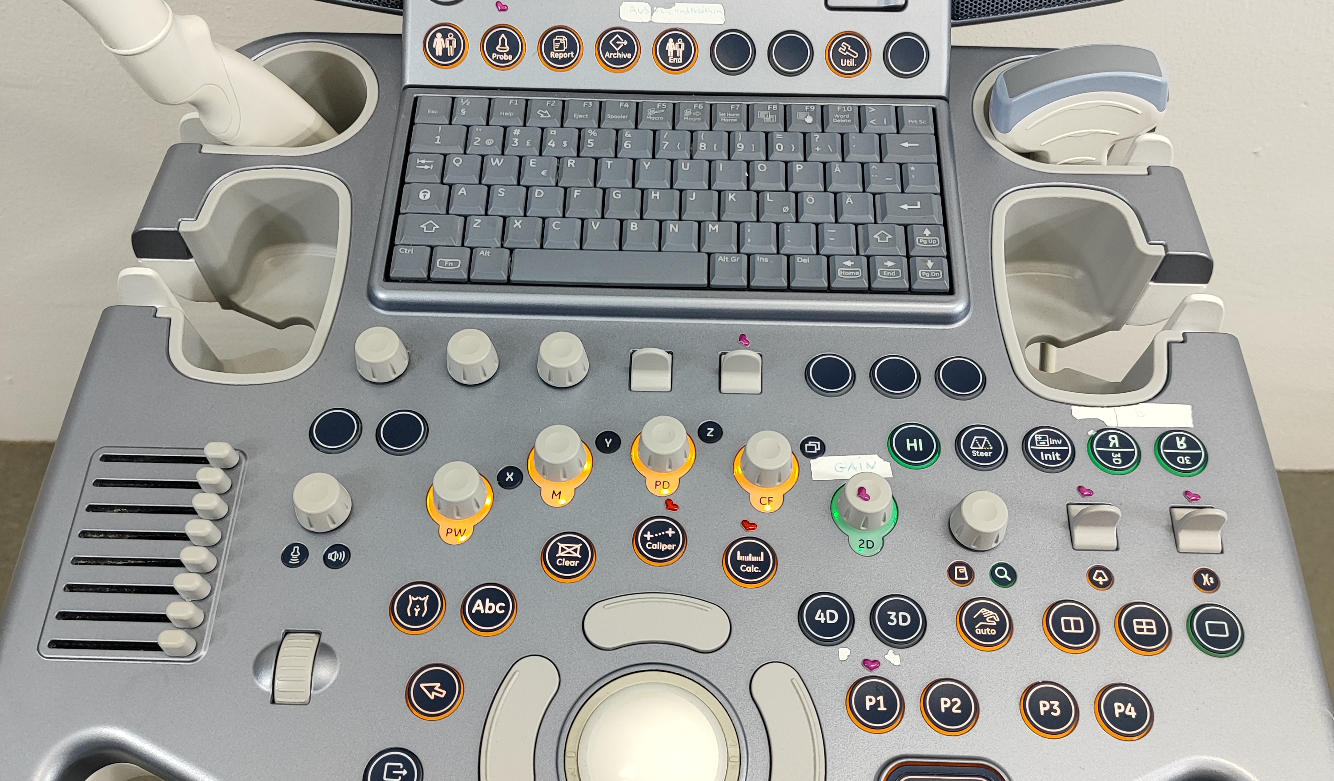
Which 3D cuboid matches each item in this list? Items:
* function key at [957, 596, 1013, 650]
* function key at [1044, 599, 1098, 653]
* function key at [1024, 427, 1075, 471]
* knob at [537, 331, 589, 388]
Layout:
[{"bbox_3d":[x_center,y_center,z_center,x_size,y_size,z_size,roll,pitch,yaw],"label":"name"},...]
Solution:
[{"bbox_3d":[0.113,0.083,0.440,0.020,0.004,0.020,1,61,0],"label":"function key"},{"bbox_3d":[0.152,0.089,0.465,0.020,0.003,0.020,1,61,0],"label":"function key"},{"bbox_3d":[0.155,0.024,0.501,0.020,0.003,0.020,1,61,0],"label":"function key"},{"bbox_3d":[-0.044,-0.014,0.516,0.022,0.013,0.022,1,61,0],"label":"knob"}]

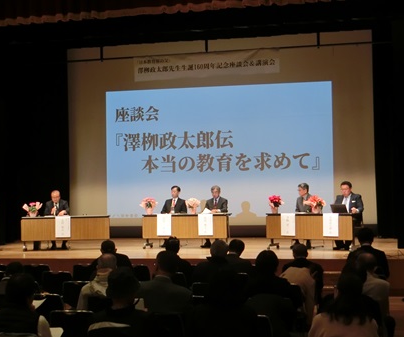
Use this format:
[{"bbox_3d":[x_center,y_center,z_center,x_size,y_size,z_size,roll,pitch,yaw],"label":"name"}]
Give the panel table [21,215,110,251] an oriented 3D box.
[{"bbox_3d":[-2.849,1.352,16.343,1.800,0.700,0.500,-1,-1,-3],"label":"panel table"}]

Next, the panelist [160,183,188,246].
[{"bbox_3d":[-0.610,1.002,16.400,0.560,1.280,0.750,-2,-1,17],"label":"panelist"}]

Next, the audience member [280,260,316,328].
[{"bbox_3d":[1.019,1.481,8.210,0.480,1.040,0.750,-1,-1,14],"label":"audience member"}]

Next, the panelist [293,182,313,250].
[{"bbox_3d":[1.998,0.933,15.500,0.550,1.270,0.750,-2,-1,33],"label":"panelist"}]

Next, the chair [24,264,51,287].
[{"bbox_3d":[-2.358,1.833,11.600,0.440,0.800,0.500,-2,-1,13],"label":"chair"}]

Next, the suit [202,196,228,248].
[{"bbox_3d":[0.240,1.077,16.035,0.500,0.960,0.700,-2,-1,15],"label":"suit"}]

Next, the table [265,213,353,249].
[{"bbox_3d":[2.140,1.198,15.164,1.760,0.700,0.520,-2,-2,23],"label":"table"}]

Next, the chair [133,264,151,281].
[{"bbox_3d":[-0.939,1.850,11.905,0.450,0.790,0.500,-1,-1,11],"label":"chair"}]

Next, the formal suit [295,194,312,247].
[{"bbox_3d":[2.028,1.033,15.705,0.500,0.960,0.700,-2,-2,30],"label":"formal suit"}]

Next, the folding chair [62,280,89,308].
[{"bbox_3d":[-1.506,1.835,10.076,0.450,0.790,0.500,-1,-1,11],"label":"folding chair"}]

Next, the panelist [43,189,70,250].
[{"bbox_3d":[-3.058,1.060,16.332,0.520,1.240,0.750,-1,-1,-6],"label":"panelist"}]

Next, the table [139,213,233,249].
[{"bbox_3d":[-0.331,1.279,15.950,1.800,0.700,0.480,-2,-1,15],"label":"table"}]

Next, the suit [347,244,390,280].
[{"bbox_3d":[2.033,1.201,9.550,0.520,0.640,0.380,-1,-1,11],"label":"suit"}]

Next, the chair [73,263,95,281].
[{"bbox_3d":[-1.419,1.697,10.357,0.430,0.810,0.500,-1,-1,14],"label":"chair"}]

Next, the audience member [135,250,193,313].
[{"bbox_3d":[-0.269,1.359,6.465,0.520,1.250,0.750,-1,-1,14],"label":"audience member"}]

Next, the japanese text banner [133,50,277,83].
[{"bbox_3d":[0.104,-2.371,18.000,3.400,0.560,0.040,-2,-1,13],"label":"japanese text banner"}]

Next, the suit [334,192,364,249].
[{"bbox_3d":[2.881,0.996,15.437,0.560,1.060,0.680,-1,-1,22],"label":"suit"}]

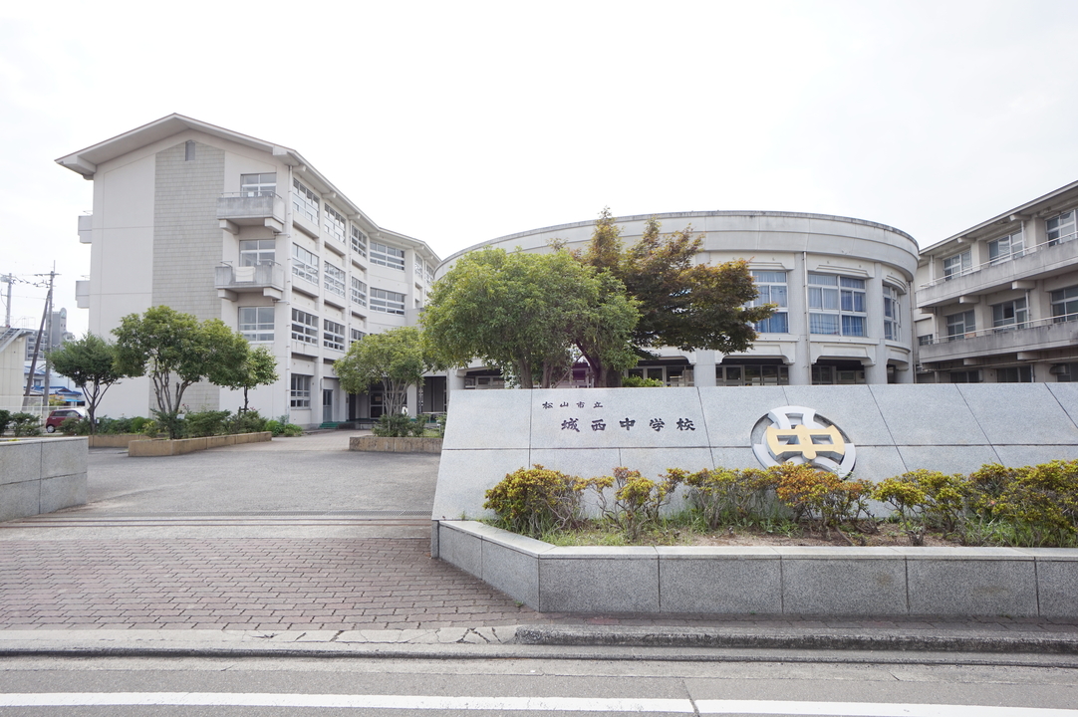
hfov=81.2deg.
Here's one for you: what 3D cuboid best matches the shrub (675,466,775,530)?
[{"bbox_3d":[1.635,1.225,5.500,0.820,0.550,0.620,-1,-4,3],"label":"shrub"}]

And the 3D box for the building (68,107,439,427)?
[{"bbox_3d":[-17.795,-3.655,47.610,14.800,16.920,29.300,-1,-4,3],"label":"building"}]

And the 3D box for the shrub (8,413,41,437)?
[{"bbox_3d":[-18.996,2.446,23.200,1.050,0.850,0.950,-1,-4,3],"label":"shrub"}]

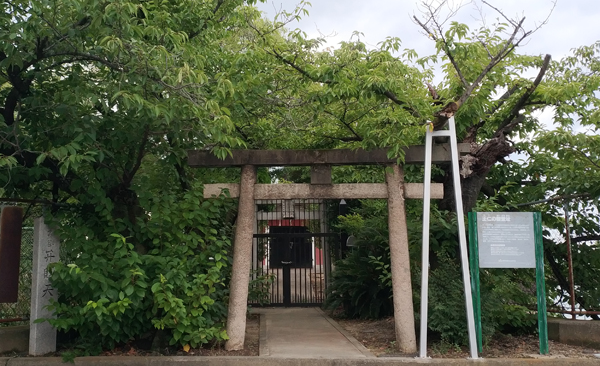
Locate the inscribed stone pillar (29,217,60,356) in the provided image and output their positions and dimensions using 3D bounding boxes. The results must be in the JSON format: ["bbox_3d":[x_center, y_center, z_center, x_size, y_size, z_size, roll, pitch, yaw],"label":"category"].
[{"bbox_3d":[-3.137,1.247,6.829,0.190,1.657,0.240,-6,-8,44],"label":"inscribed stone pillar"}]

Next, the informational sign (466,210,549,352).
[{"bbox_3d":[2.498,1.196,6.674,0.848,1.669,0.090,-1,-6,3],"label":"informational sign"}]

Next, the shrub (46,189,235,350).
[{"bbox_3d":[-1.984,1.110,7.315,2.041,1.952,1.300,-1,-6,2],"label":"shrub"}]

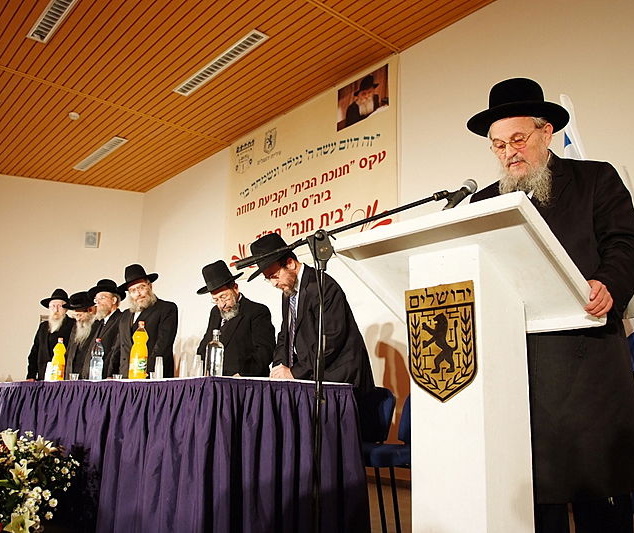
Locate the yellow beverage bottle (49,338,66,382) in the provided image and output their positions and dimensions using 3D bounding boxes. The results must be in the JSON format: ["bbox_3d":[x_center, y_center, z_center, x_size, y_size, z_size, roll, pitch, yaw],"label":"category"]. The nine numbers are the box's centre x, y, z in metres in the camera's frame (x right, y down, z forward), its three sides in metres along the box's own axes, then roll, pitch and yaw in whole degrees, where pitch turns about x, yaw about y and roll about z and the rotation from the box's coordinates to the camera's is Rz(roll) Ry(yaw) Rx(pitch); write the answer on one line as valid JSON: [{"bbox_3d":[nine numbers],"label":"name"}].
[{"bbox_3d":[-1.989,0.722,4.445,0.097,0.335,0.097,11,-15,-39],"label":"yellow beverage bottle"}]

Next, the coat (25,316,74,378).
[{"bbox_3d":[-3.089,0.994,6.686,0.520,0.880,0.320,0,-12,5],"label":"coat"}]

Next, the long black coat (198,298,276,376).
[{"bbox_3d":[-0.561,0.709,3.938,0.580,1.020,0.380,-4,-13,25],"label":"long black coat"}]

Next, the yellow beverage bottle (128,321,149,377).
[{"bbox_3d":[-1.005,0.476,3.271,0.097,0.335,0.097,11,-15,-39],"label":"yellow beverage bottle"}]

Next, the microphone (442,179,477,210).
[{"bbox_3d":[0.478,-0.234,1.914,0.052,0.052,0.170,-11,21,47],"label":"microphone"}]

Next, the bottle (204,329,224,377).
[{"bbox_3d":[-0.565,0.478,3.168,0.092,0.270,0.092,1,-12,0],"label":"bottle"}]

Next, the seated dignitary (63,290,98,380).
[{"bbox_3d":[-2.556,1.097,6.104,0.530,1.707,0.400,-2,-12,18],"label":"seated dignitary"}]

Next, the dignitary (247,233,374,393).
[{"bbox_3d":[-0.022,0.615,3.293,0.740,1.647,0.550,13,-16,-44],"label":"dignitary"}]

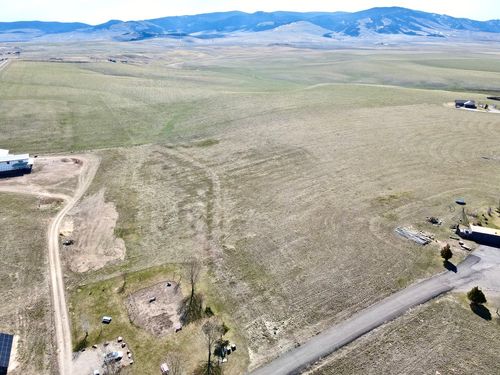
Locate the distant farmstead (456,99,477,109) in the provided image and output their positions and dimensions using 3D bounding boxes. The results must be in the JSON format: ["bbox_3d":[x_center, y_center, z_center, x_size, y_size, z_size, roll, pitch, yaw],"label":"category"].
[{"bbox_3d":[201.983,-78.003,323.538,16.200,5.800,11.000,9,25,19],"label":"distant farmstead"}]

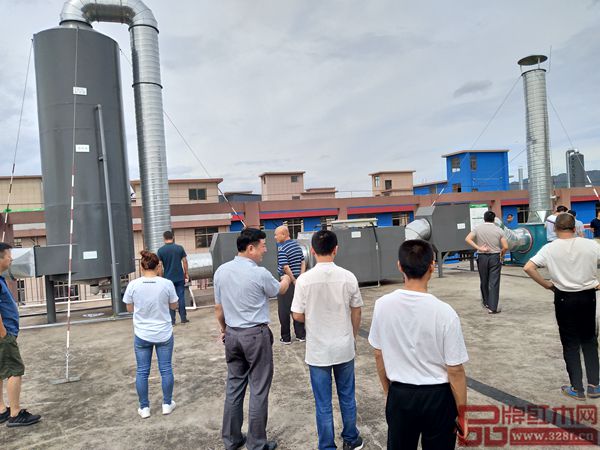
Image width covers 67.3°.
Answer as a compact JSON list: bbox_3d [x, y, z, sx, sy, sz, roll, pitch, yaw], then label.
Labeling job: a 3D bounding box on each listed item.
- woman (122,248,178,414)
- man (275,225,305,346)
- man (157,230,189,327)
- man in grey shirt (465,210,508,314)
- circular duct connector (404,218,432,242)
[{"bbox_3d":[-1.437,1.037,4.381,0.500,1.570,0.360,-4,1,-13],"label":"woman"},{"bbox_3d":[-0.121,0.842,6.540,0.500,1.700,0.380,-5,2,-44],"label":"man"},{"bbox_3d":[-2.291,0.937,8.230,0.540,1.690,0.360,-4,1,-14],"label":"man"},{"bbox_3d":[3.129,0.622,7.600,0.660,1.700,0.400,-3,1,18],"label":"man in grey shirt"},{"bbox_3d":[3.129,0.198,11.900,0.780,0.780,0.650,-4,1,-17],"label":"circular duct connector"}]

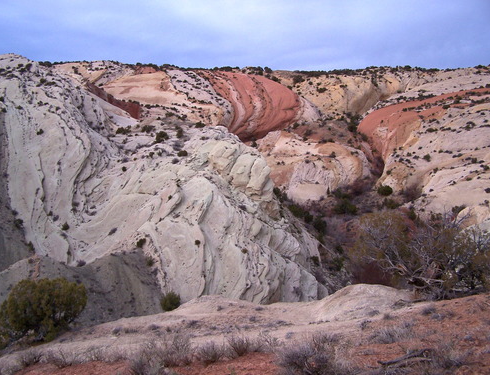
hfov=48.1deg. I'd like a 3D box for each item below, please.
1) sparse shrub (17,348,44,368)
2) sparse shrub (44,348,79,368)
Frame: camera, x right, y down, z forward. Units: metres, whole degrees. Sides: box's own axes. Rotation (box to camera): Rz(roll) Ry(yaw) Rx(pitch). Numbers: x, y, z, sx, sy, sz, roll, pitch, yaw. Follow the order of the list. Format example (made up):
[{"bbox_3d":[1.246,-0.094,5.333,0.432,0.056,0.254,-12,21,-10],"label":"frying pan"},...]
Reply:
[{"bbox_3d":[-3.243,2.586,8.300,0.393,0.252,0.334,0,5,0],"label":"sparse shrub"},{"bbox_3d":[-2.708,2.523,8.100,0.531,0.227,0.452,0,5,0],"label":"sparse shrub"}]

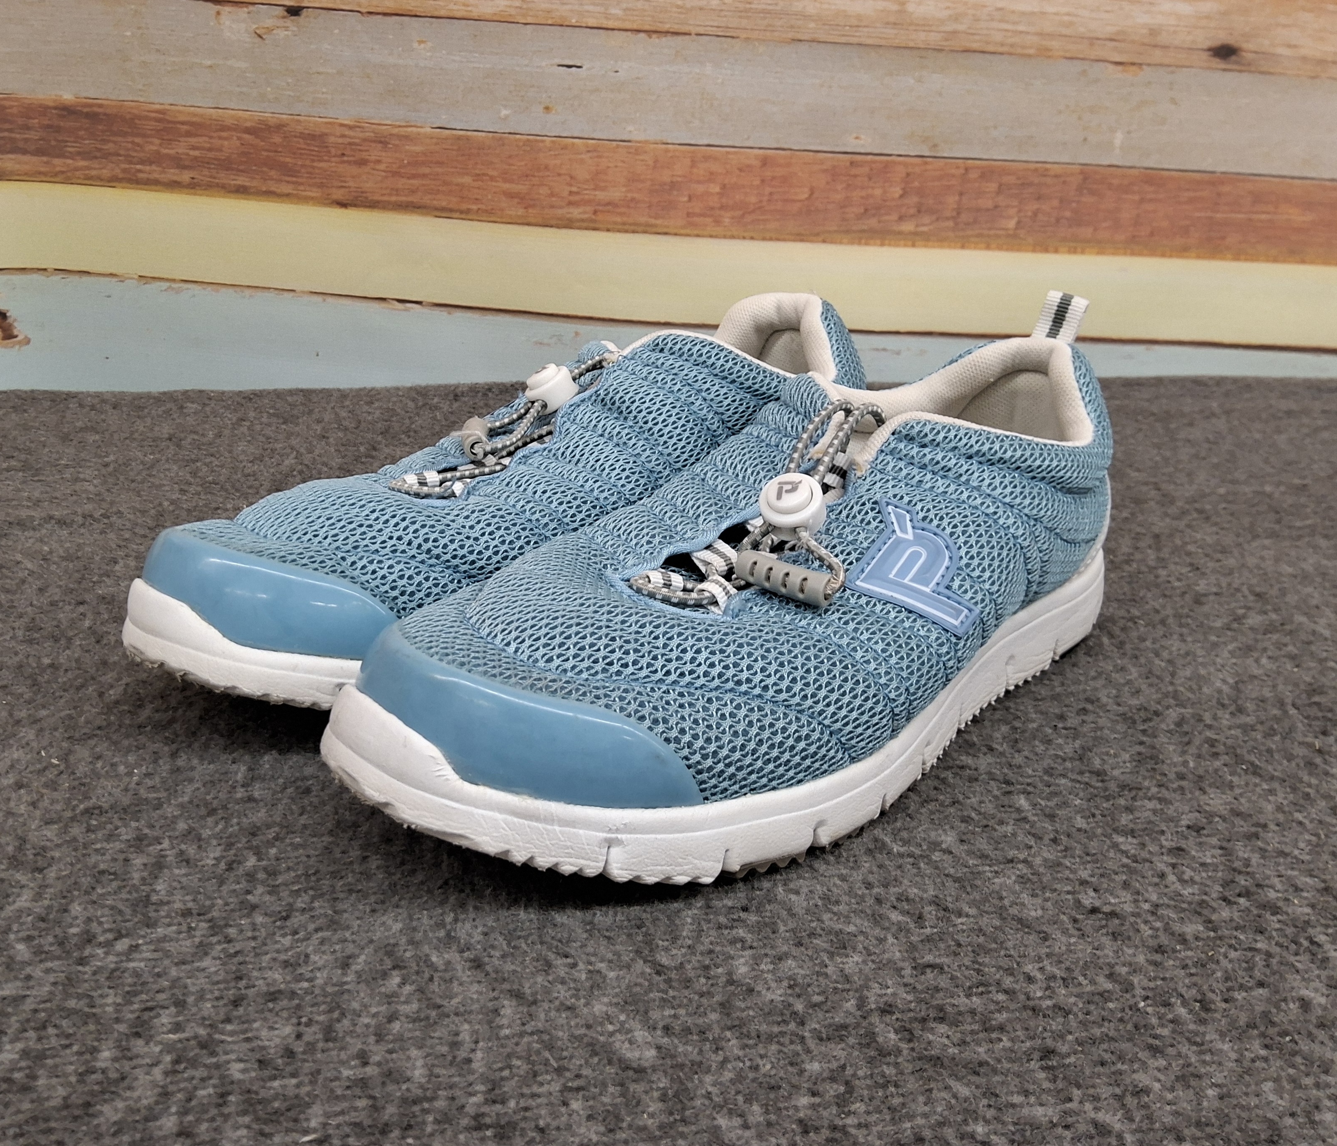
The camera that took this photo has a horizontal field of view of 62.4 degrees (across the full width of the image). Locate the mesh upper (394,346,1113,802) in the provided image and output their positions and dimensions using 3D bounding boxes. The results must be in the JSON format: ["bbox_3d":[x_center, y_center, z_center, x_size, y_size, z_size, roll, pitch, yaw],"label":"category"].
[{"bbox_3d":[0.045,-0.016,0.301,0.251,0.072,0.099,-19,28,-39],"label":"mesh upper"}]

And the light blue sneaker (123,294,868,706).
[{"bbox_3d":[-0.041,-0.035,0.366,0.270,0.093,0.103,-16,27,-35],"label":"light blue sneaker"}]

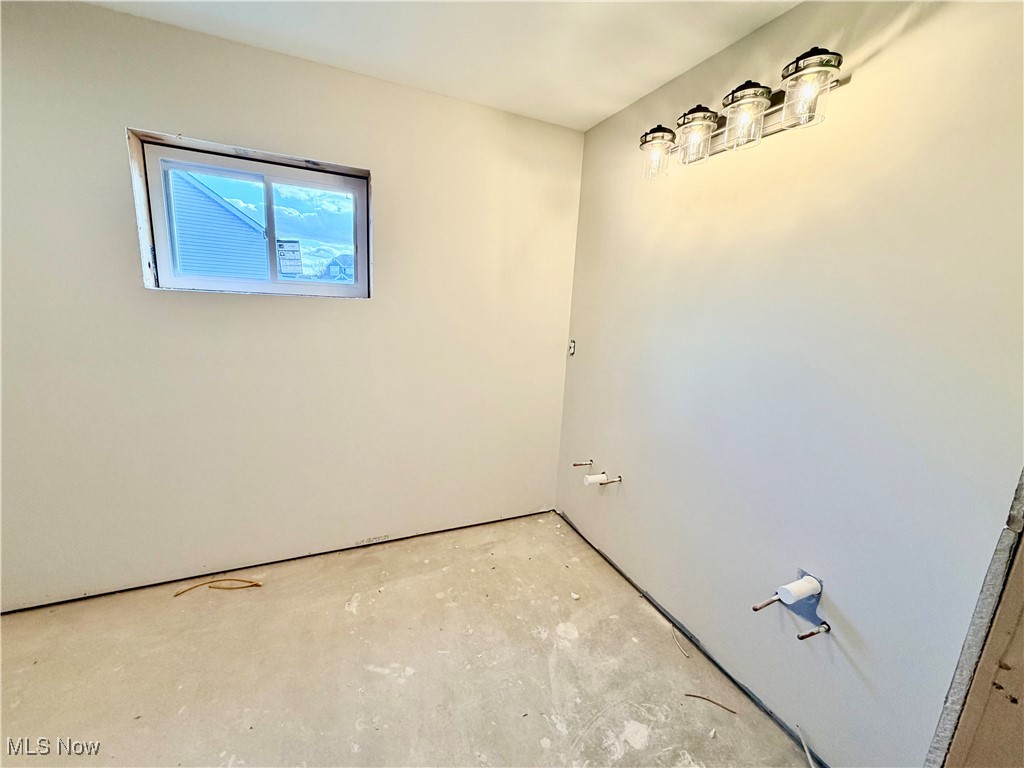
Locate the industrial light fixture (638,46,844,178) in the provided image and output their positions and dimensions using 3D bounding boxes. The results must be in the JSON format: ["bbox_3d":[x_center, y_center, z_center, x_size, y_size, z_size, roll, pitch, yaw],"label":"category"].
[{"bbox_3d":[0.771,-0.940,1.508,0.197,0.200,0.762,-2,13,-24],"label":"industrial light fixture"}]

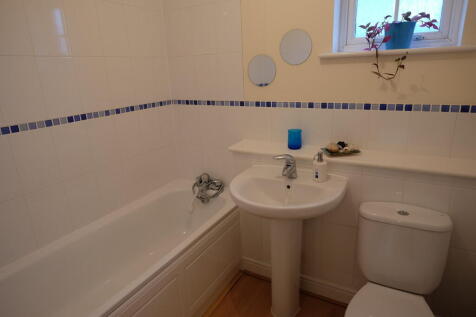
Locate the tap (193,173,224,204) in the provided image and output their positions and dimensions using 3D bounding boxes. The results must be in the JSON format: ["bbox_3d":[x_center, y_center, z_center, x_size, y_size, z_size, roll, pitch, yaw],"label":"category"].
[{"bbox_3d":[-0.232,0.224,2.124,0.192,0.148,0.156,7,20,28],"label":"tap"}]

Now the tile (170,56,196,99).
[{"bbox_3d":[-0.403,-0.611,2.130,0.199,0.320,0.010,7,20,28],"label":"tile"}]

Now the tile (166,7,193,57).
[{"bbox_3d":[-0.413,-0.913,2.022,0.198,0.315,0.010,7,20,28],"label":"tile"}]

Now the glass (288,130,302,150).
[{"bbox_3d":[0.356,-0.118,1.726,0.081,0.112,0.081,7,20,28],"label":"glass"}]

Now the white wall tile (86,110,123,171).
[{"bbox_3d":[-0.857,-0.106,1.784,0.010,0.316,0.195,7,20,28],"label":"white wall tile"}]

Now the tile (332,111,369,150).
[{"bbox_3d":[0.671,-0.173,1.665,0.200,0.231,0.010,7,20,28],"label":"tile"}]

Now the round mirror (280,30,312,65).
[{"bbox_3d":[0.342,-0.662,1.657,0.202,0.203,0.010,7,20,28],"label":"round mirror"}]

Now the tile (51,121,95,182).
[{"bbox_3d":[-0.954,-0.046,1.617,0.010,0.312,0.198,7,20,28],"label":"tile"}]

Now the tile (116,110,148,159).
[{"bbox_3d":[-0.759,-0.167,1.952,0.010,0.311,0.204,7,20,28],"label":"tile"}]

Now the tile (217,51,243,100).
[{"bbox_3d":[-0.049,-0.565,1.931,0.201,0.317,0.010,7,20,28],"label":"tile"}]

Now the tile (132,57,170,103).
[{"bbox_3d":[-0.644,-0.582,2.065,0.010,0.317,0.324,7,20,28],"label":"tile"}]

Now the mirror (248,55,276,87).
[{"bbox_3d":[0.153,-0.567,1.801,0.202,0.202,0.010,7,20,28],"label":"mirror"}]

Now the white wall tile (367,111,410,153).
[{"bbox_3d":[0.848,-0.151,1.571,0.198,0.231,0.010,7,20,28],"label":"white wall tile"}]

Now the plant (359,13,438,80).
[{"bbox_3d":[0.812,-0.574,1.440,0.352,0.314,0.192,7,20,28],"label":"plant"}]

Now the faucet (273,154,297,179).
[{"bbox_3d":[0.262,0.050,1.493,0.088,0.139,0.151,7,20,28],"label":"faucet"}]

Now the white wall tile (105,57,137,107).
[{"bbox_3d":[-0.778,-0.502,1.840,0.010,0.320,0.200,7,20,28],"label":"white wall tile"}]

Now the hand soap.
[{"bbox_3d":[0.435,0.046,1.463,0.072,0.151,0.065,-13,20,-29],"label":"hand soap"}]

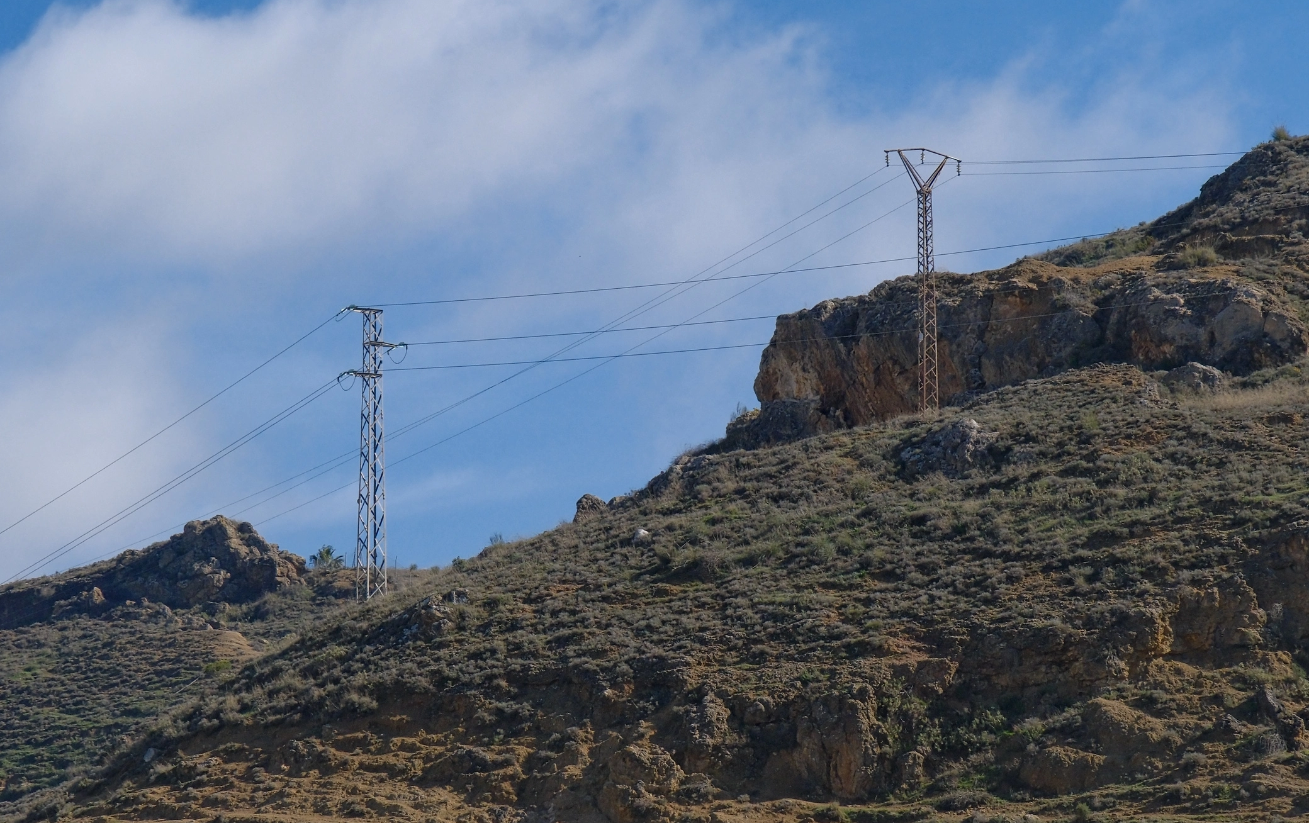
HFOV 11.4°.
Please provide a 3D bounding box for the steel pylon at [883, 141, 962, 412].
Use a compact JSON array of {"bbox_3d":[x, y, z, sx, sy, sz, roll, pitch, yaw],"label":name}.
[{"bbox_3d":[12.808,-6.176,310.000,4.150,12.750,0.700,5,-12,-30],"label":"steel pylon"}]

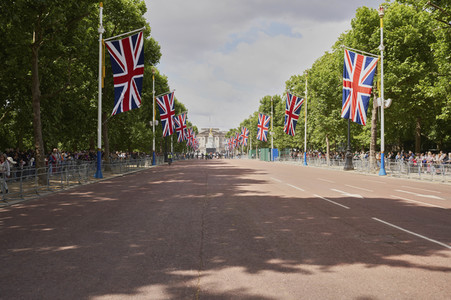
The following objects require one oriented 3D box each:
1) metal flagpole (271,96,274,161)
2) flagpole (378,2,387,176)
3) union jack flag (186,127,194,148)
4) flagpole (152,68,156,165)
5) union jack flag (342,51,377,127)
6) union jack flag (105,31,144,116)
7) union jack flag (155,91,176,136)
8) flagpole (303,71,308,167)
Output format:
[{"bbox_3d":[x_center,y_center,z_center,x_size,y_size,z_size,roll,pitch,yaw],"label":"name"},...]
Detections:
[{"bbox_3d":[9.438,-4.259,87.600,0.570,13.000,0.570,0,0,-2],"label":"metal flagpole"},{"bbox_3d":[12.049,-4.556,33.600,0.570,13.000,0.570,0,0,-2],"label":"flagpole"},{"bbox_3d":[-11.555,-4.080,143.000,2.500,5.900,0.600,0,0,-2],"label":"union jack flag"},{"bbox_3d":[-9.637,-4.480,59.300,0.570,13.000,0.570,0,0,-2],"label":"flagpole"},{"bbox_3d":[10.369,-4.763,33.600,2.800,5.750,0.600,0,0,-2],"label":"union jack flag"},{"bbox_3d":[-6.699,-5.059,29.200,2.650,5.700,0.600,0,0,-2],"label":"union jack flag"},{"bbox_3d":[-8.054,-4.756,59.200,2.600,5.950,0.600,0,0,-2],"label":"union jack flag"},{"bbox_3d":[11.034,-4.362,59.900,0.570,13.000,0.570,0,0,-2],"label":"flagpole"}]

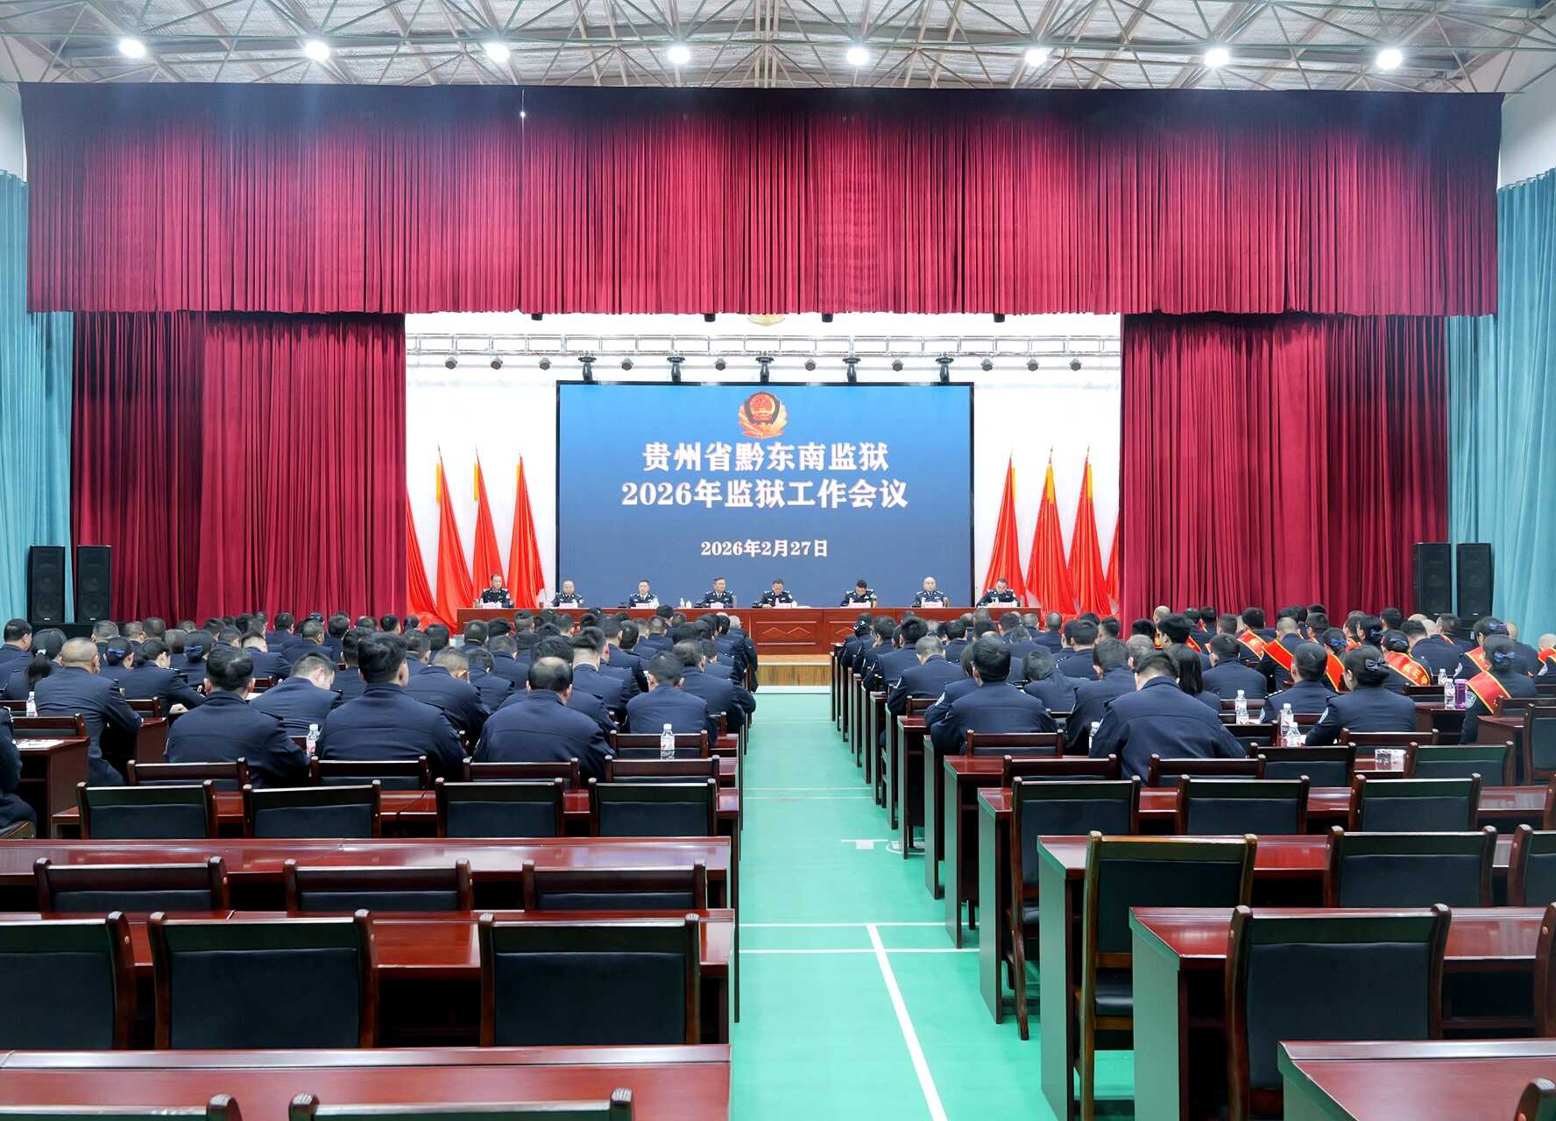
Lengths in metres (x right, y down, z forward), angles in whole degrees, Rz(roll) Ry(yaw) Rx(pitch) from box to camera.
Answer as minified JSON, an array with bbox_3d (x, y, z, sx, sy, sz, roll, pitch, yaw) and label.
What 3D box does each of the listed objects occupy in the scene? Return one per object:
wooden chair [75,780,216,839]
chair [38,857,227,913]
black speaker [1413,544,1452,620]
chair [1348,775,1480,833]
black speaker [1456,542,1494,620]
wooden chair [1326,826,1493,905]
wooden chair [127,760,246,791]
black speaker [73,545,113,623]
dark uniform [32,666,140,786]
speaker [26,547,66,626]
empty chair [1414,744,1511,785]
[{"bbox_3d":[-2.103,1.179,4.605,0.450,0.900,0.570,0,-1,-1],"label":"wooden chair"},{"bbox_3d":[-1.554,1.172,3.370,0.455,0.920,0.530,0,-1,-1],"label":"chair"},{"bbox_3d":[9.314,0.299,18.600,0.470,1.070,0.470,0,-1,9],"label":"black speaker"},{"bbox_3d":[2.208,1.198,4.760,0.455,0.920,0.530,0,-1,-1],"label":"chair"},{"bbox_3d":[10.020,0.320,18.800,0.450,1.130,0.460,-1,-1,32],"label":"black speaker"},{"bbox_3d":[1.744,1.190,3.819,0.445,0.910,0.530,0,-1,0],"label":"wooden chair"},{"bbox_3d":[-2.266,1.220,5.189,0.460,0.920,0.560,0,-1,-8],"label":"wooden chair"},{"bbox_3d":[-10.415,0.361,19.900,0.460,1.170,0.460,1,-1,-29],"label":"black speaker"},{"bbox_3d":[-3.755,0.921,7.100,0.570,0.710,0.520,0,-1,-1],"label":"dark uniform"},{"bbox_3d":[-11.134,0.365,19.900,0.460,1.170,0.460,1,-1,-36],"label":"speaker"},{"bbox_3d":[2.936,1.260,5.915,0.460,0.920,0.560,0,-1,-7],"label":"empty chair"}]

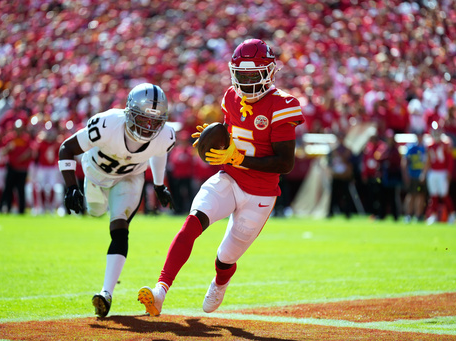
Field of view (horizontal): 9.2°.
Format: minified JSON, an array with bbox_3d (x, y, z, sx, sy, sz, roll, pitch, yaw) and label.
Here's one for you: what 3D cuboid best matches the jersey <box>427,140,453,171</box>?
[{"bbox_3d":[3.942,-0.280,53.000,0.500,0.580,0.300,0,0,6],"label":"jersey"}]

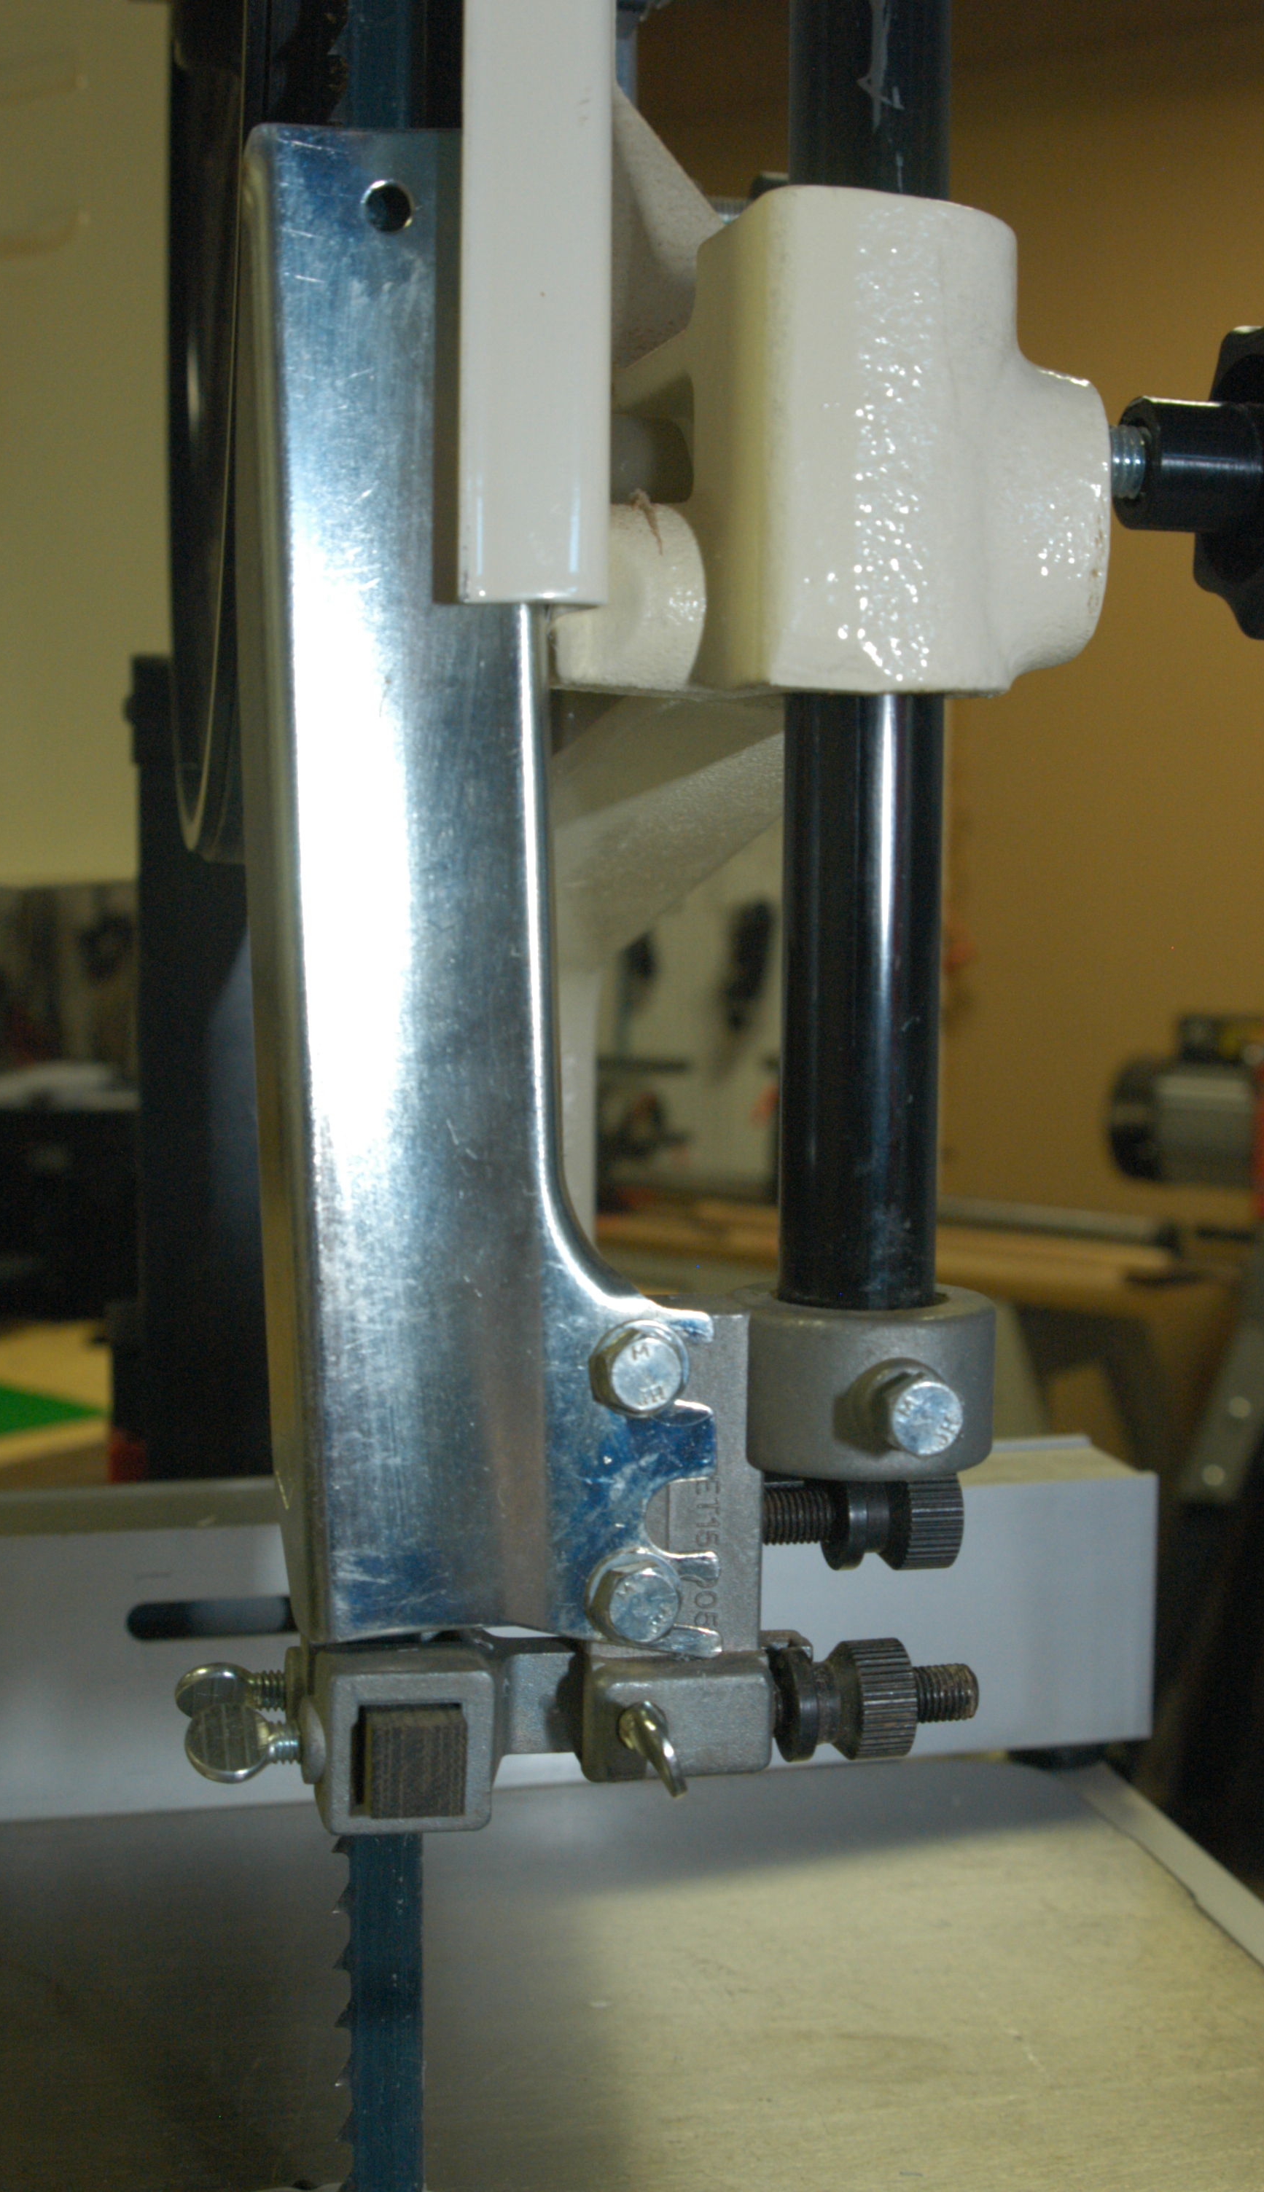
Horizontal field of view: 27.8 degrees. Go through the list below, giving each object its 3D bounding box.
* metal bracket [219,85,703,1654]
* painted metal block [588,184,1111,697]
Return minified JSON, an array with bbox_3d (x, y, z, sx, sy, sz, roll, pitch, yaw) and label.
[{"bbox_3d":[-0.021,-0.023,0.342,0.058,0.200,0.031,-3,5,-10],"label":"metal bracket"},{"bbox_3d":[0.031,-0.088,0.362,0.075,0.066,0.048,-1,4,-11],"label":"painted metal block"}]

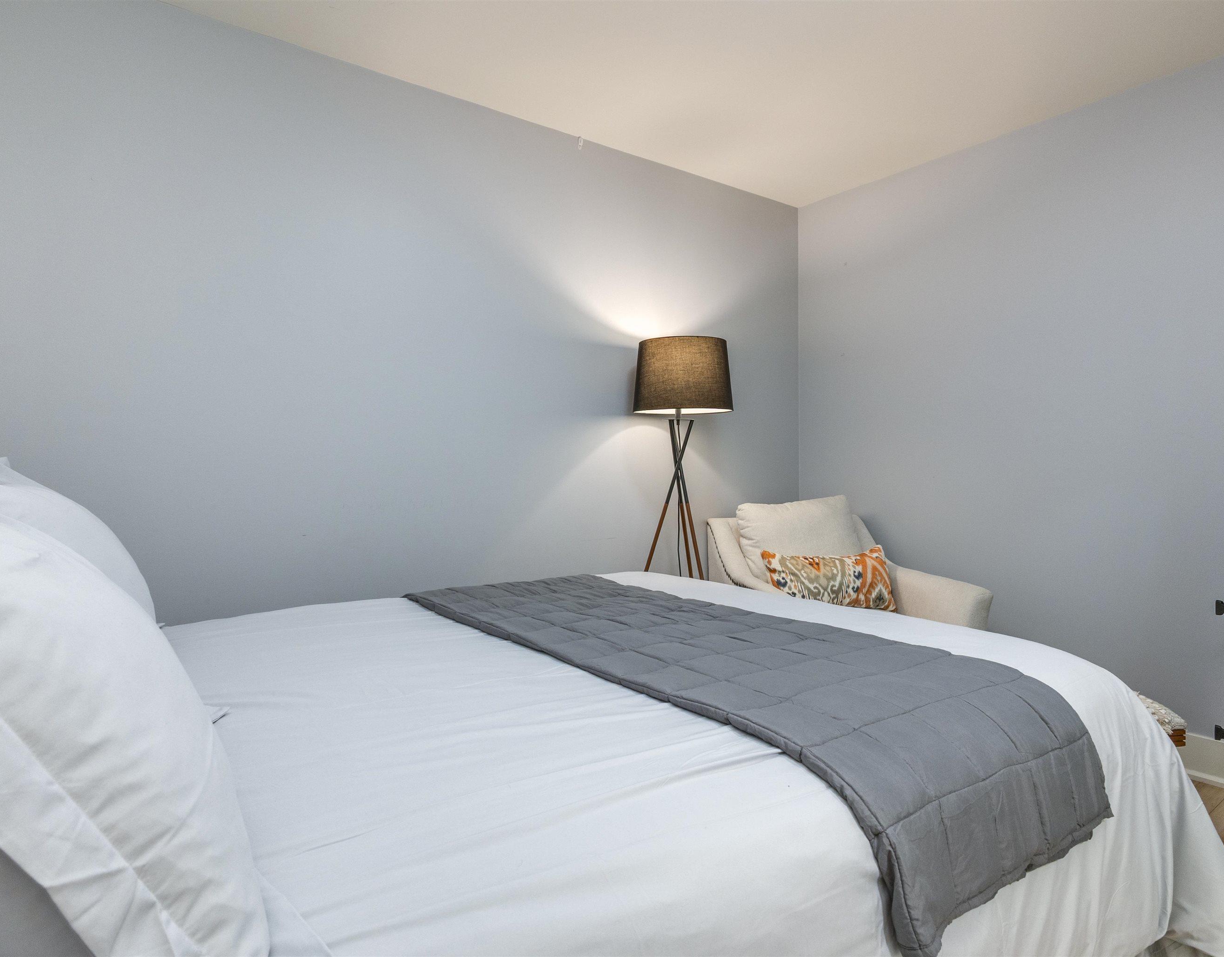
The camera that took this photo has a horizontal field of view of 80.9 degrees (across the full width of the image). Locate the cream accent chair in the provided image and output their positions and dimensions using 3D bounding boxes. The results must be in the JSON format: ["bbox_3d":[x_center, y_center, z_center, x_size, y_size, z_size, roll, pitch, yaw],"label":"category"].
[{"bbox_3d":[0.860,0.525,2.730,0.740,0.860,0.800,-1,1,-20],"label":"cream accent chair"}]

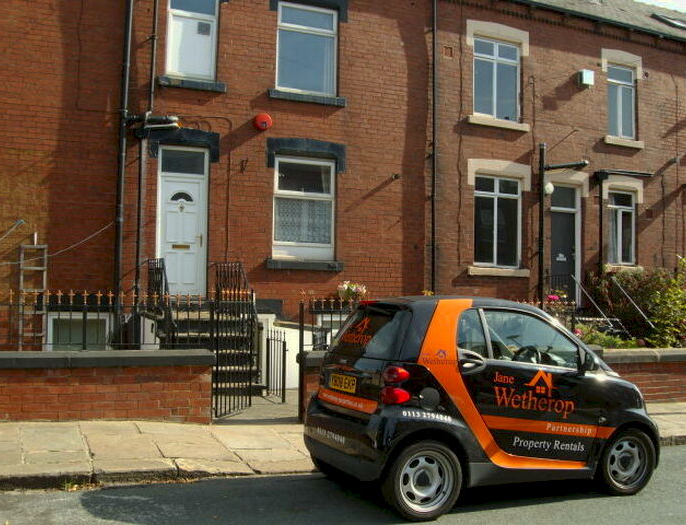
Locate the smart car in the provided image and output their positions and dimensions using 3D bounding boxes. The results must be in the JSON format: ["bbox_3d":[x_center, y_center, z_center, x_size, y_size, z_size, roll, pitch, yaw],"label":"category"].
[{"bbox_3d":[1.190,1.095,6.120,2.690,1.540,1.600,3,-3,-22],"label":"smart car"}]

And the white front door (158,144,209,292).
[{"bbox_3d":[-2.690,-0.689,12.293,0.860,2.490,0.100,2,-3,-23],"label":"white front door"}]

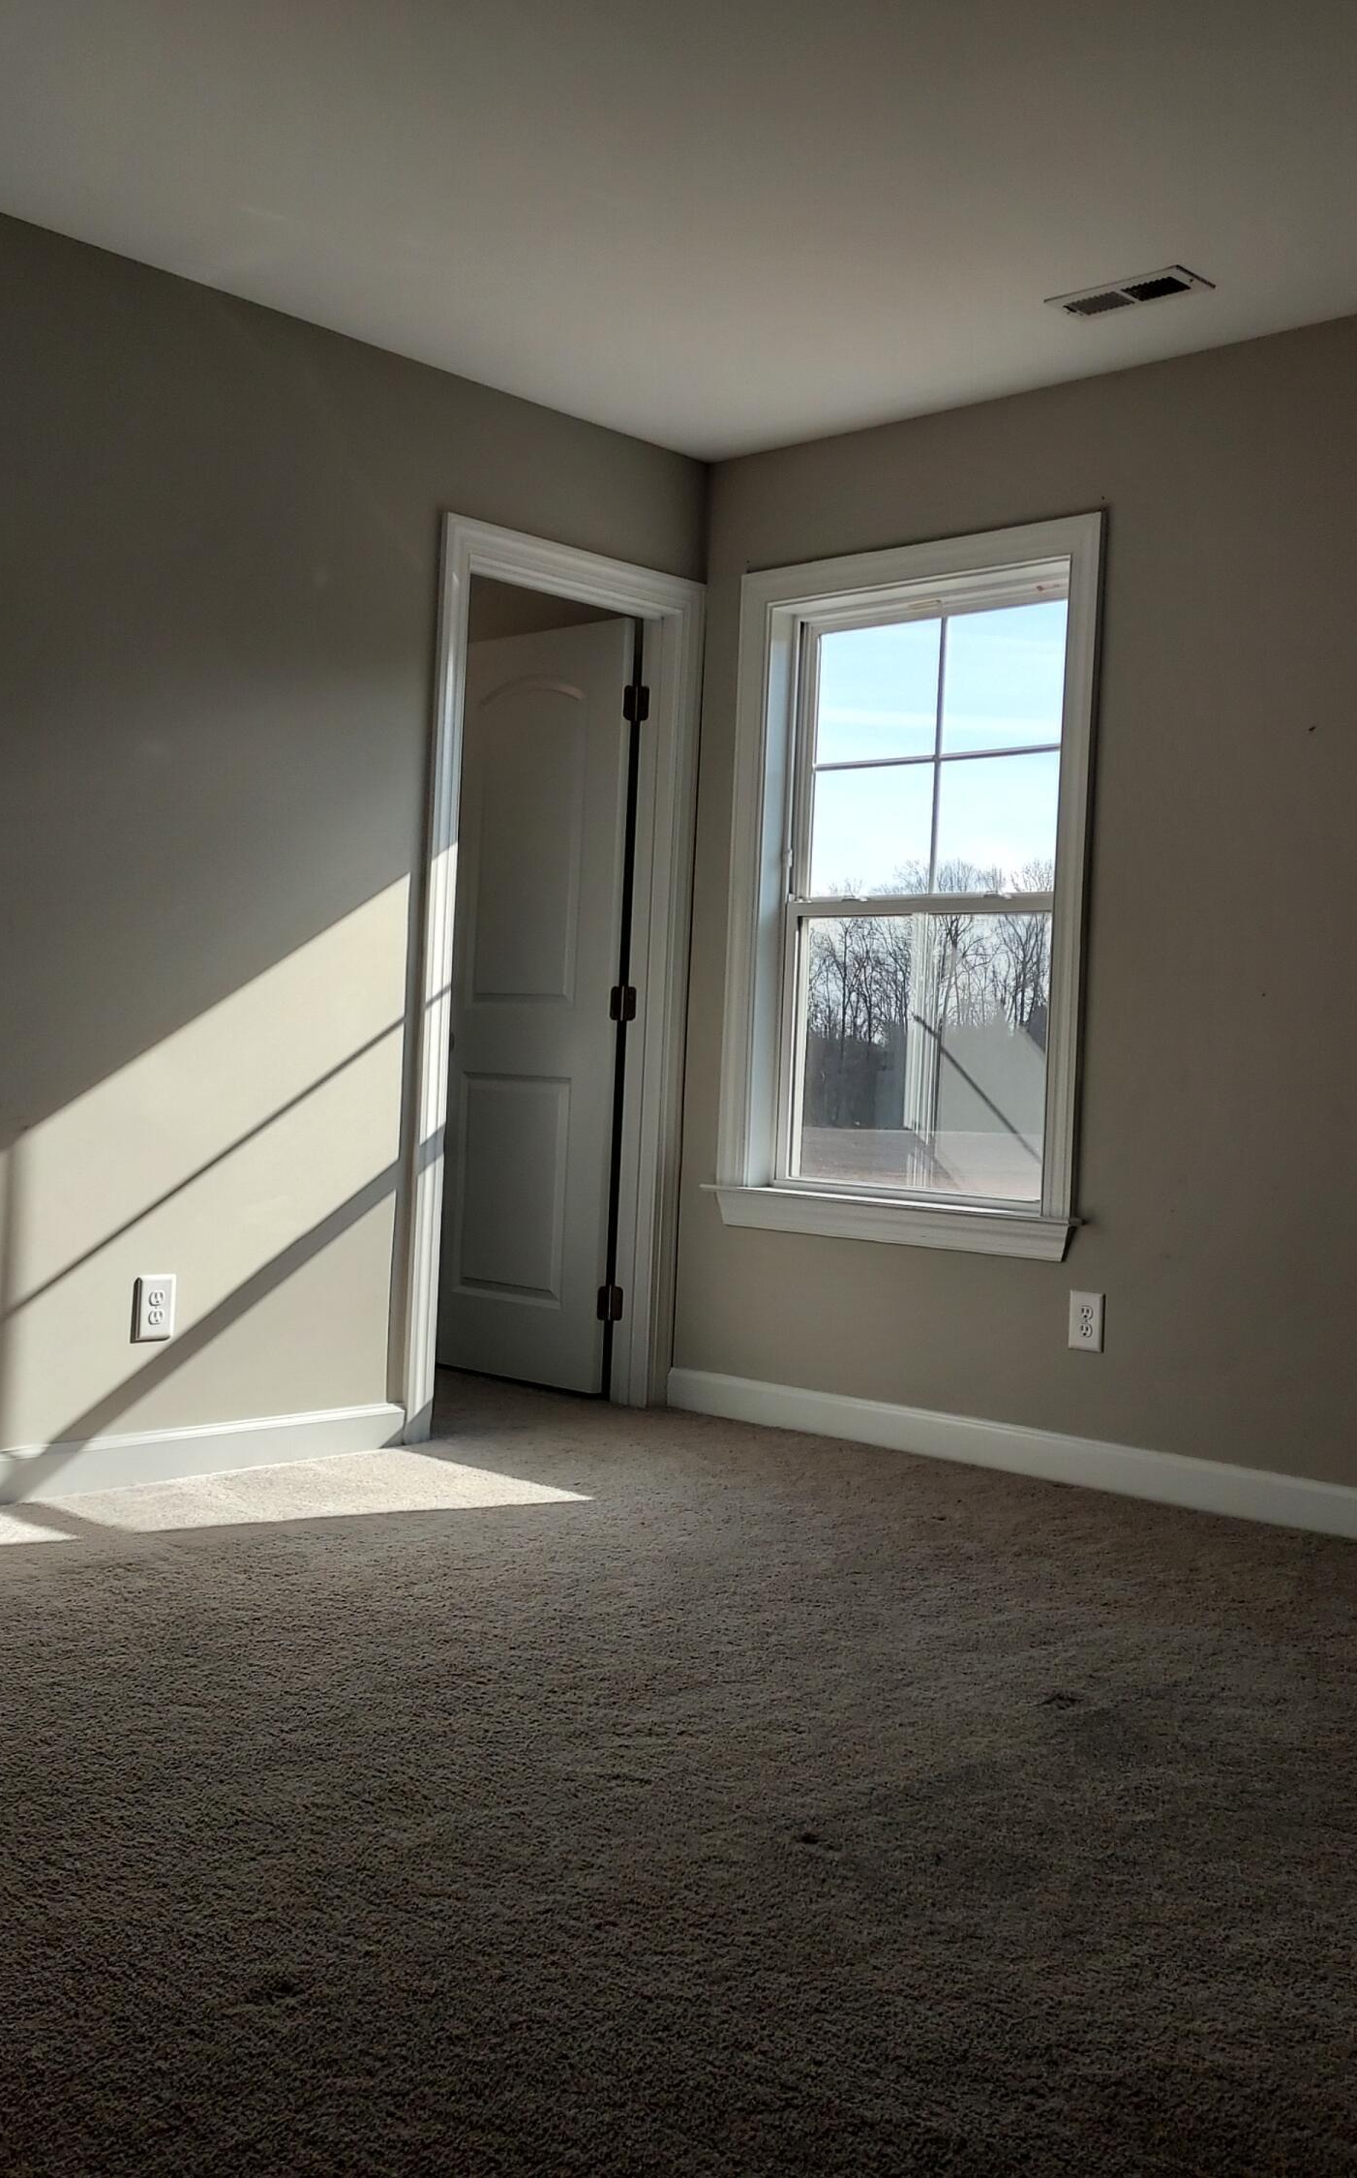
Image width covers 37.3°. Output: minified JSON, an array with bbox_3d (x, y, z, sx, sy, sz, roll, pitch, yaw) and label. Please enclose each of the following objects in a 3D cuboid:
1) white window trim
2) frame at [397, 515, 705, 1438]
[{"bbox_3d":[0.523,-0.453,4.766,1.103,1.637,0.125,3,1,43],"label":"white window trim"},{"bbox_3d":[-0.311,-0.245,4.920,0.140,2.122,0.872,3,1,43],"label":"frame"}]

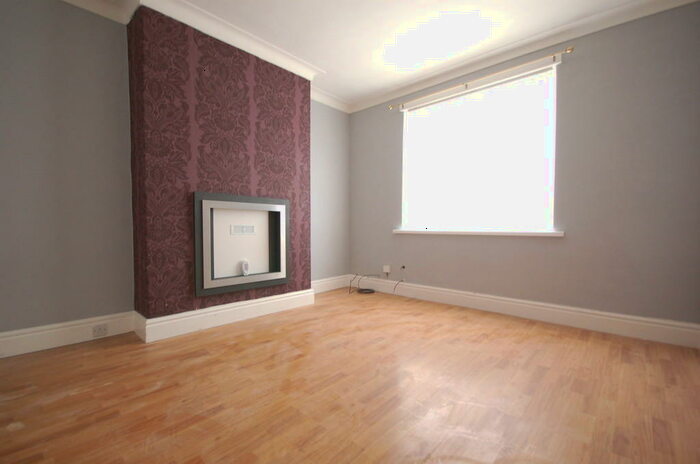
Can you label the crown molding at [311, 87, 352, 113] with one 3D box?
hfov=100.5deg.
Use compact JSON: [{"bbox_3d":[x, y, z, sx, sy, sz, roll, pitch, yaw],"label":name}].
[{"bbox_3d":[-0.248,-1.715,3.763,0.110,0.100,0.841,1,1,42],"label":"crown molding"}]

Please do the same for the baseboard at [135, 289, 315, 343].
[{"bbox_3d":[-1.080,0.718,2.810,0.382,0.175,1.557,1,1,43],"label":"baseboard"}]

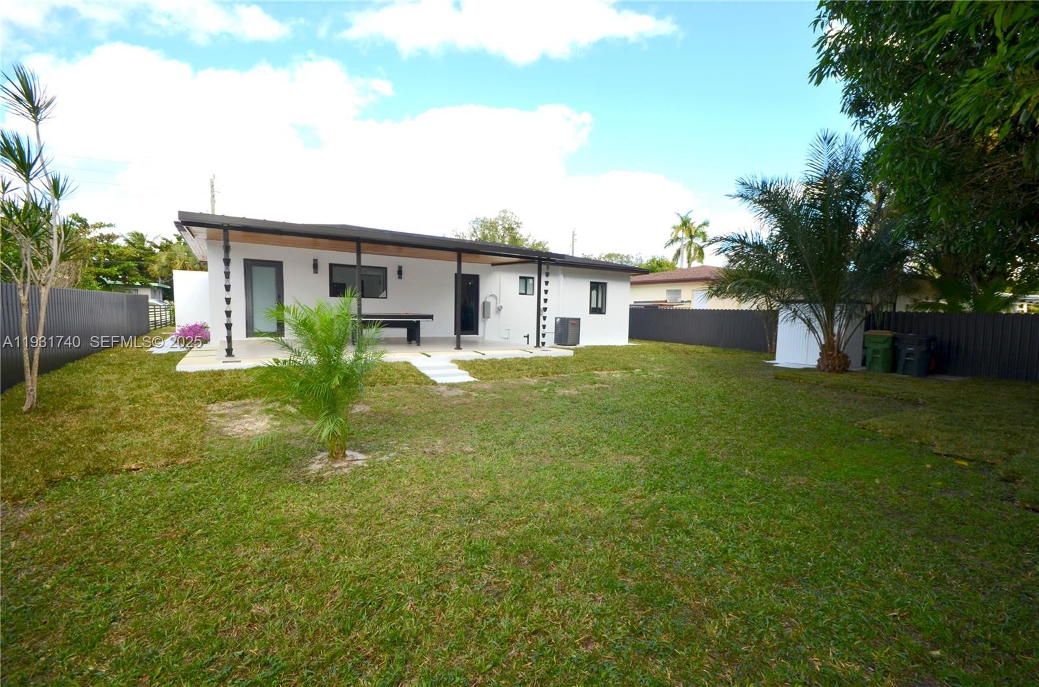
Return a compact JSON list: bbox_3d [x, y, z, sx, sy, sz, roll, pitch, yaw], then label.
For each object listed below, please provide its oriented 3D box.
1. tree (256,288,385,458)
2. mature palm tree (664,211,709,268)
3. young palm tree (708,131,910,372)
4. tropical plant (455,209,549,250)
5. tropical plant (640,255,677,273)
[{"bbox_3d":[-1.796,0.289,4.456,1.220,1.470,1.220,0,5,-22],"label":"tree"},{"bbox_3d":[14.425,-6.263,41.665,3.800,9.740,3.800,3,5,19],"label":"mature palm tree"},{"bbox_3d":[7.169,-2.195,11.861,4.500,5.760,4.500,4,5,31],"label":"young palm tree"},{"bbox_3d":[-1.220,-5.644,36.684,6.800,8.510,6.800,1,4,-2],"label":"tropical plant"},{"bbox_3d":[10.584,-3.815,36.842,3.700,5.400,3.700,3,4,16],"label":"tropical plant"}]

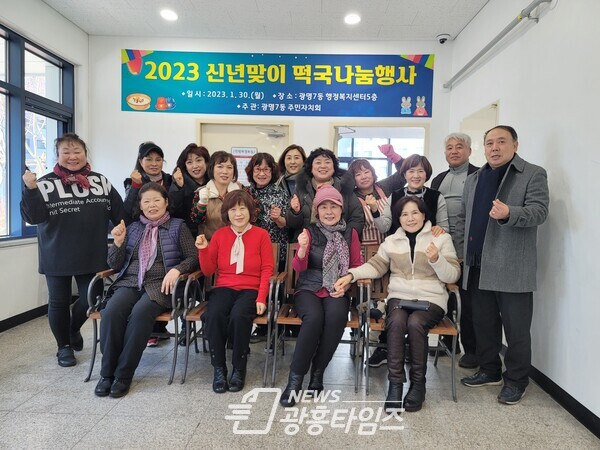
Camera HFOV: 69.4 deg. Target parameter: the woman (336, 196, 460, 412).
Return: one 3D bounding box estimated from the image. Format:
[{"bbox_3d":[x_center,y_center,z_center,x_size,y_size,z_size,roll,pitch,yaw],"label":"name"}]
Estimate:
[{"bbox_3d":[0.659,0.432,2.782,0.763,1.240,0.703,2,3,9],"label":"woman"}]

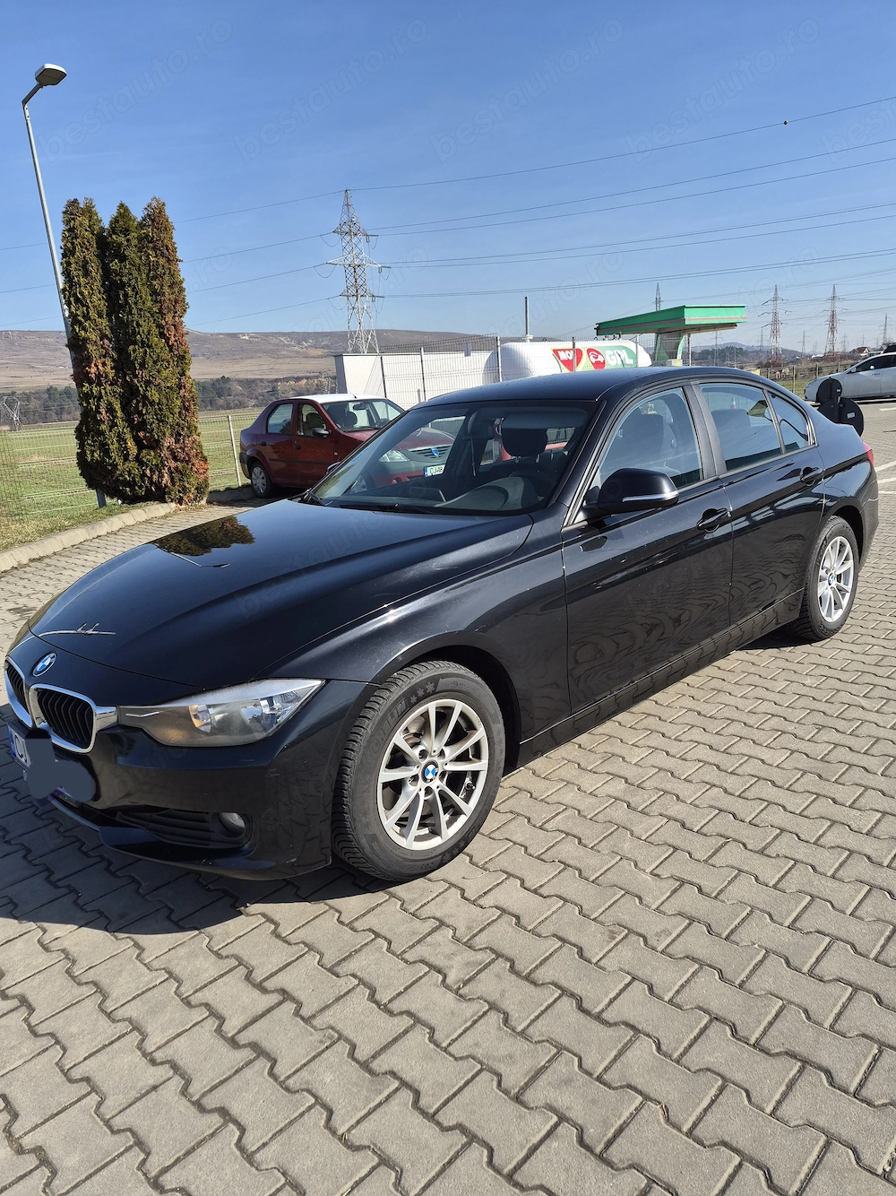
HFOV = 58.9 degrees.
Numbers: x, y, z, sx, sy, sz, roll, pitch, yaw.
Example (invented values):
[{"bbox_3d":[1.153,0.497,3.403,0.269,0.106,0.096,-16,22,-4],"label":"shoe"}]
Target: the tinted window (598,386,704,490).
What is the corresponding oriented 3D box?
[{"bbox_3d":[0.746,-0.590,3.018,0.800,0.400,0.060,-17,-3,-41],"label":"tinted window"}]

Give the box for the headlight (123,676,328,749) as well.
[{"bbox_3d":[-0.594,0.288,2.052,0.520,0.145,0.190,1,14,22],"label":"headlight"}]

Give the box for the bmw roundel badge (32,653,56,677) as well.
[{"bbox_3d":[-1.194,0.199,2.357,0.082,0.012,0.082,11,57,46],"label":"bmw roundel badge"}]

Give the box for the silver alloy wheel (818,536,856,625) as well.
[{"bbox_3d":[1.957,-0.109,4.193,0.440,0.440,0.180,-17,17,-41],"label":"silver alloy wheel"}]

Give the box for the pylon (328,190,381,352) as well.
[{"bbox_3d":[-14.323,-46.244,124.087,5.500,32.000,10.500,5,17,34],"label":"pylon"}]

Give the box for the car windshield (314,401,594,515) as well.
[{"bbox_3d":[-0.029,-0.589,3.314,1.400,0.130,0.750,9,52,46],"label":"car windshield"}]

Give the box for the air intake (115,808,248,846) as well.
[{"bbox_3d":[-0.699,0.598,2.128,0.450,0.100,0.090,1,14,22],"label":"air intake"}]

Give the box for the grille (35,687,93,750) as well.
[{"bbox_3d":[-1.057,0.336,2.234,0.270,0.165,0.060,5,16,37],"label":"grille"}]

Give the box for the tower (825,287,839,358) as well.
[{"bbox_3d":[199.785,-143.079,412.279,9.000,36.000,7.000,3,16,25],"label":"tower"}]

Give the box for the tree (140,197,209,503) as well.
[{"bbox_3d":[-4.024,-3.481,11.405,0.800,4.117,0.800,-5,14,0],"label":"tree"}]

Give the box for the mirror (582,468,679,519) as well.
[{"bbox_3d":[0.615,-0.353,2.707,0.200,0.160,0.245,-16,17,-41],"label":"mirror"}]

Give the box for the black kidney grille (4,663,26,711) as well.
[{"bbox_3d":[-1.348,0.283,2.511,0.060,0.160,0.280,-13,17,-31],"label":"black kidney grille"}]

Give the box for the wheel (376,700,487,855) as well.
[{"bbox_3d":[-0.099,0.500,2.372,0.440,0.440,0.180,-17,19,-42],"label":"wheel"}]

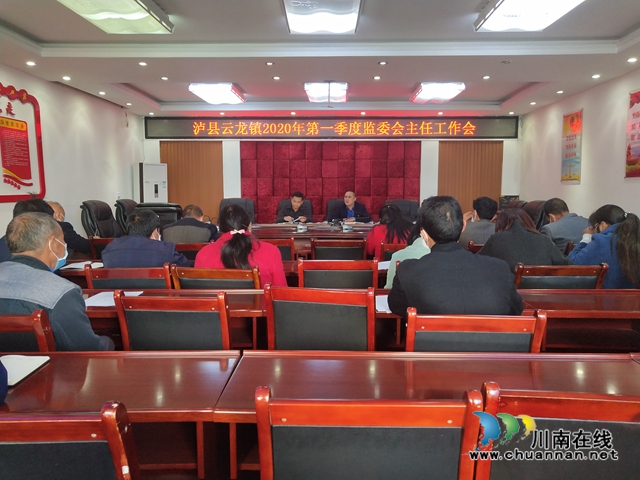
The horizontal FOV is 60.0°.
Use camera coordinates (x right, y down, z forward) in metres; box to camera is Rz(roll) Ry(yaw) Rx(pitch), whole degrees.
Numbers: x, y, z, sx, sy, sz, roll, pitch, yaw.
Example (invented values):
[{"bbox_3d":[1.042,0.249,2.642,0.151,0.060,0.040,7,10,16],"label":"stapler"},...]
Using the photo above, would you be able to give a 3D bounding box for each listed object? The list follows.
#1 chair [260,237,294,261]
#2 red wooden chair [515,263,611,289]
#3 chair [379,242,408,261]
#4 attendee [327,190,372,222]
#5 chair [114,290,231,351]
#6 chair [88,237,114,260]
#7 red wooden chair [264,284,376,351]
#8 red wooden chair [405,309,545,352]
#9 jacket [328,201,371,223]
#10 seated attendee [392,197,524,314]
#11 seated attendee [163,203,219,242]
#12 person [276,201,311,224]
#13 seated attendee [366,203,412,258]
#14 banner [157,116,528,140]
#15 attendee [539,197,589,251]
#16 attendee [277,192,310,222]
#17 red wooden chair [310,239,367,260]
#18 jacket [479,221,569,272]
[{"bbox_3d":[-0.457,0.404,5.243,0.480,0.910,0.560,0,5,1],"label":"chair"},{"bbox_3d":[1.498,0.580,3.668,0.530,0.940,0.560,0,5,2],"label":"red wooden chair"},{"bbox_3d":[0.731,0.441,4.863,0.480,0.910,0.560,0,5,1],"label":"chair"},{"bbox_3d":[0.449,-0.056,8.450,0.600,1.340,0.750,0,5,2],"label":"attendee"},{"bbox_3d":[-0.604,0.644,2.623,0.480,0.910,0.560,0,5,3],"label":"chair"},{"bbox_3d":[-1.804,0.405,5.233,0.480,0.910,0.560,0,5,2],"label":"chair"},{"bbox_3d":[0.069,0.627,2.685,0.480,0.910,0.560,1,5,14],"label":"red wooden chair"},{"bbox_3d":[0.555,0.667,2.223,0.480,0.910,0.560,0,5,3],"label":"red wooden chair"},{"bbox_3d":[0.453,-0.213,8.516,0.600,0.700,0.450,0,5,2],"label":"jacket"},{"bbox_3d":[0.525,0.462,2.390,0.530,1.300,0.760,0,5,0],"label":"seated attendee"},{"bbox_3d":[-1.213,0.290,5.198,0.540,1.240,0.750,0,5,2],"label":"seated attendee"},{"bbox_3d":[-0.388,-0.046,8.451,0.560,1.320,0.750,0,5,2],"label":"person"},{"bbox_3d":[0.651,0.290,5.198,0.500,1.240,0.750,0,5,2],"label":"seated attendee"},{"bbox_3d":[0.208,-1.896,9.397,6.320,0.368,0.100,0,5,2],"label":"banner"},{"bbox_3d":[2.100,0.254,4.972,0.530,1.260,0.760,-1,5,-8],"label":"attendee"},{"bbox_3d":[-0.435,-0.138,9.174,0.560,1.300,0.740,0,5,0],"label":"attendee"},{"bbox_3d":[0.175,0.435,5.261,0.530,0.940,0.560,0,5,2],"label":"red wooden chair"},{"bbox_3d":[1.386,0.205,3.814,0.600,0.680,0.500,0,5,2],"label":"jacket"}]

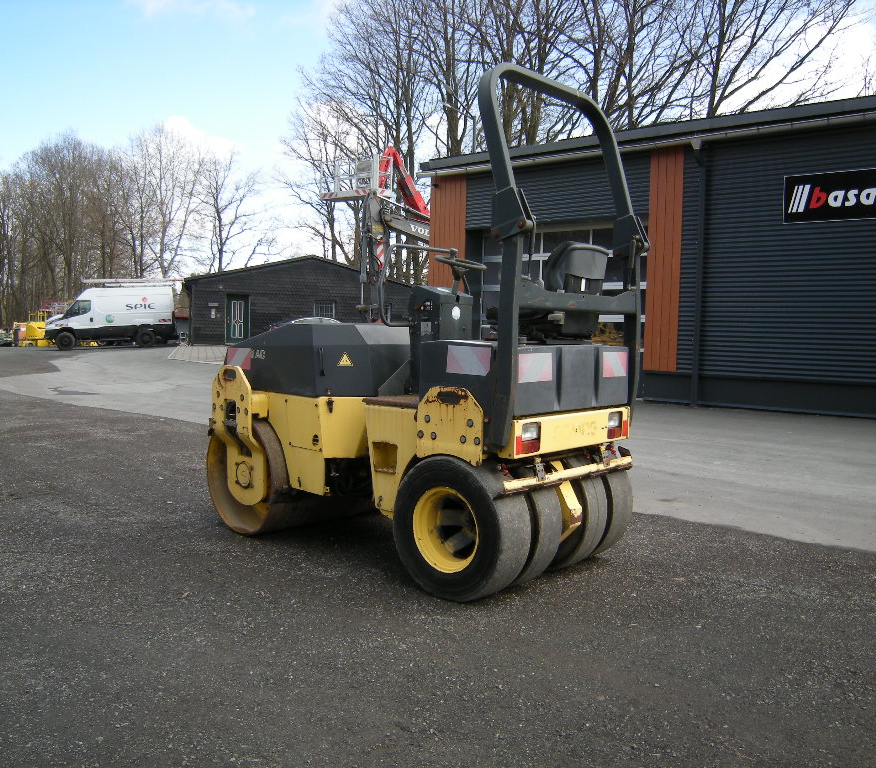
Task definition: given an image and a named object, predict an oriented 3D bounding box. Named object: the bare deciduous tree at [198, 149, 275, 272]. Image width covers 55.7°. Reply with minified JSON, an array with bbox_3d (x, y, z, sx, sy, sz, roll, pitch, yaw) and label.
[{"bbox_3d":[-13.380,-9.396,55.000,5.200,12.700,5.200,1,5,0],"label":"bare deciduous tree"}]

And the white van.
[{"bbox_3d":[-16.074,-3.229,40.410,5.800,2.950,2.100,-4,6,-25],"label":"white van"}]

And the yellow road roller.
[{"bbox_3d":[-0.197,-0.316,5.202,2.684,2.684,1.360,5,6,43],"label":"yellow road roller"}]

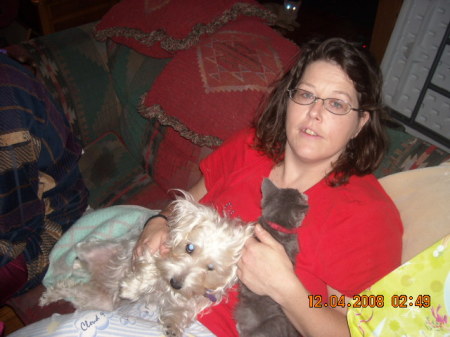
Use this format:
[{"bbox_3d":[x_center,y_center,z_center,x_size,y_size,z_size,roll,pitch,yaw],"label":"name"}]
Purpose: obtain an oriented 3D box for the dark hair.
[{"bbox_3d":[0.218,-0.122,0.970,0.260,0.285,0.220,19,15,19],"label":"dark hair"}]

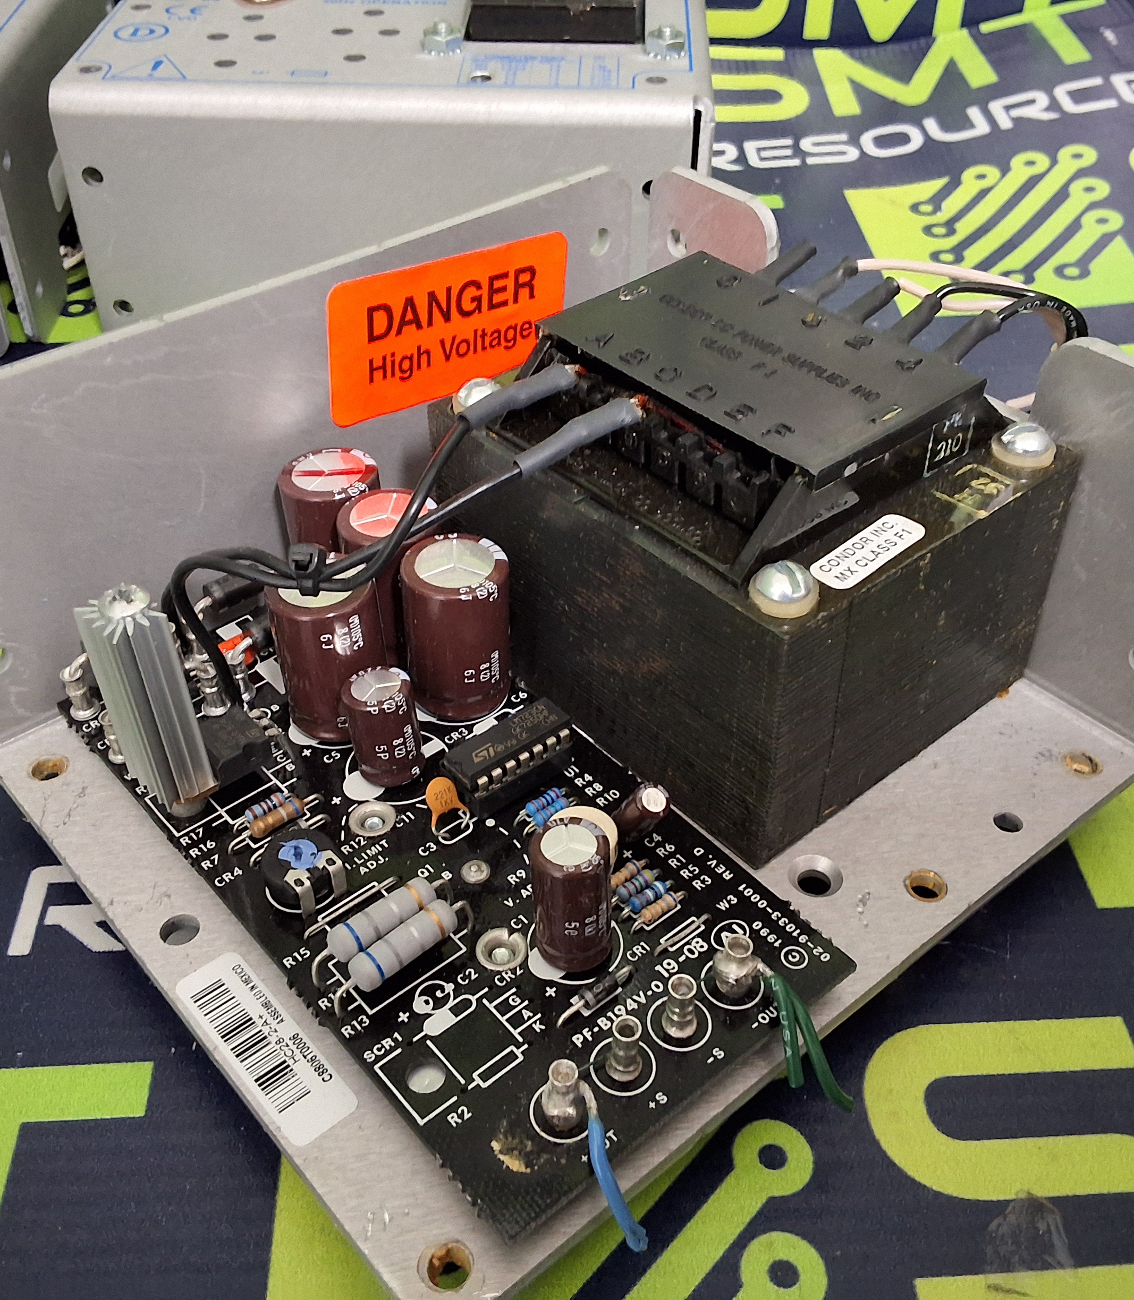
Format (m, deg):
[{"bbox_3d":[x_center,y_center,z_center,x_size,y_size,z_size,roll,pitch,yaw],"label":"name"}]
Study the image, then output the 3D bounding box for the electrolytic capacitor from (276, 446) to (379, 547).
[{"bbox_3d":[-0.039,-0.020,0.240,0.016,0.025,0.016,0,40,0],"label":"electrolytic capacitor"}]

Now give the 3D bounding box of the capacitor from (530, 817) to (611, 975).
[{"bbox_3d":[0.001,0.031,0.177,0.010,0.020,0.010,-2,42,2],"label":"capacitor"}]

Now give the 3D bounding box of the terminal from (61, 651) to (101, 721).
[{"bbox_3d":[-0.075,0.007,0.215,0.005,0.009,0.005,-29,48,-29],"label":"terminal"}]

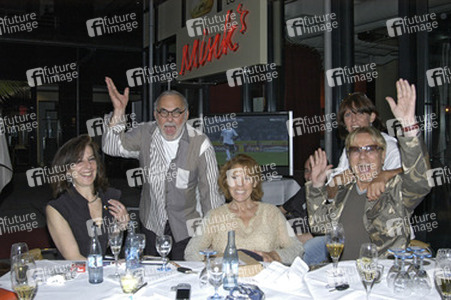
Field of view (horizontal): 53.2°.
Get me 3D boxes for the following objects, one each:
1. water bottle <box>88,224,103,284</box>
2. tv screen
[{"bbox_3d":[-0.495,0.399,1.724,0.057,0.212,0.057,0,1,0],"label":"water bottle"},{"bbox_3d":[0.192,-0.061,5.000,1.120,0.700,0.130,0,2,10],"label":"tv screen"}]

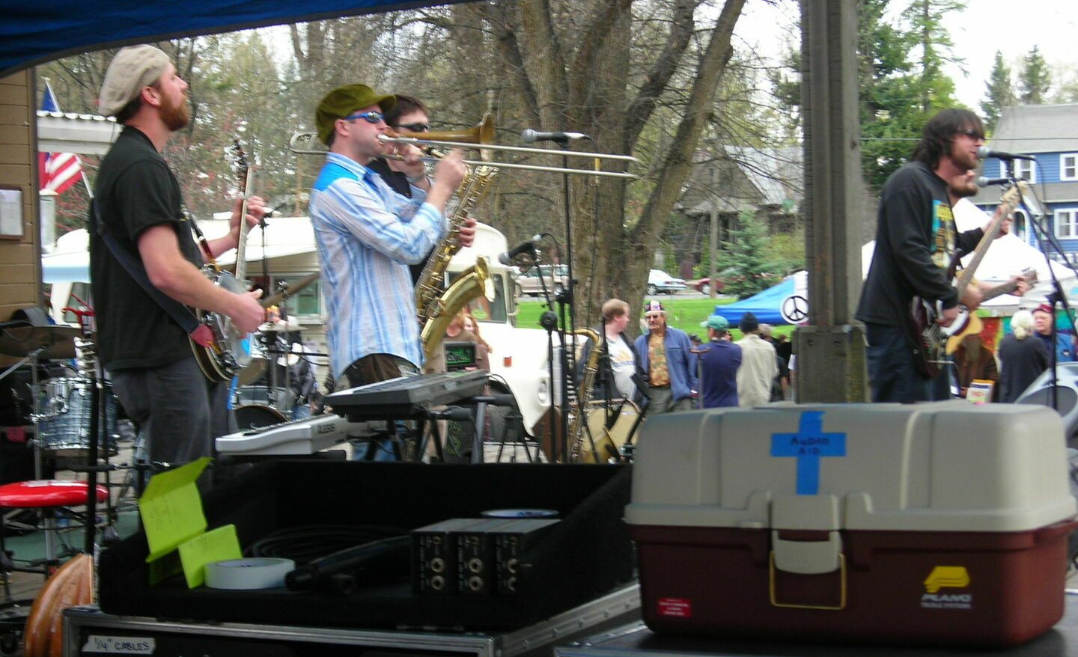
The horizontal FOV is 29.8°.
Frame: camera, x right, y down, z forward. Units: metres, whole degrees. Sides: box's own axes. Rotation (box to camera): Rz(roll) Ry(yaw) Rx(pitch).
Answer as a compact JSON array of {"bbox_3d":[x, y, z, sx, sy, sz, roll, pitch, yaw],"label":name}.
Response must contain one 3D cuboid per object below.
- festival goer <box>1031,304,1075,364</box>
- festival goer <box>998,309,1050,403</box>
[{"bbox_3d":[4.384,0.656,17.219,0.500,1.750,0.360,-1,1,20],"label":"festival goer"},{"bbox_3d":[4.440,0.652,18.500,0.470,1.650,0.330,-2,0,18],"label":"festival goer"}]

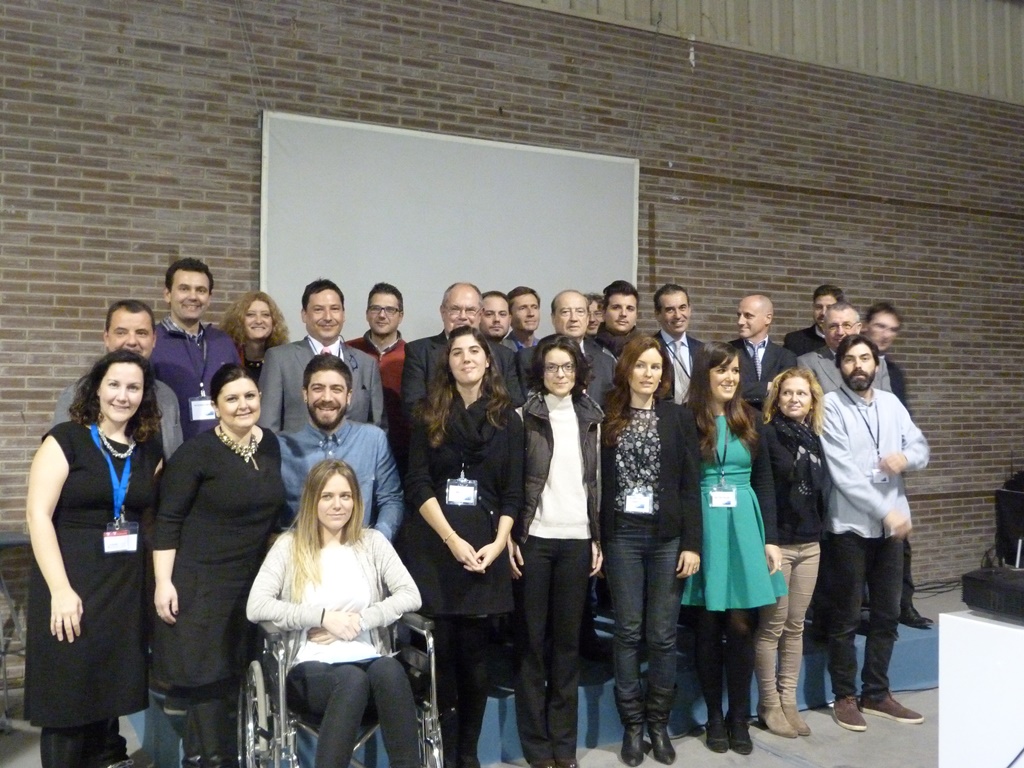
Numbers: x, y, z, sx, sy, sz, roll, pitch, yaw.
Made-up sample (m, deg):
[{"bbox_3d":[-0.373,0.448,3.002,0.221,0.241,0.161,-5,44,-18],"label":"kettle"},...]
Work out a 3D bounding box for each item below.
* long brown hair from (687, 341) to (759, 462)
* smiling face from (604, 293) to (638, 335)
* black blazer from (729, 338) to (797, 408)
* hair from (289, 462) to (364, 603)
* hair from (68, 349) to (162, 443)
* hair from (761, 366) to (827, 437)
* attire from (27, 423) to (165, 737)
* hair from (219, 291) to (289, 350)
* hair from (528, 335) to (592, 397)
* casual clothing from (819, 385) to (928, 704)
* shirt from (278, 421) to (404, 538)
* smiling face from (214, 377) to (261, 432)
[{"bbox_3d":[0.886,0.074,4.360,0.300,0.520,0.270,0,-1,-25],"label":"long brown hair"},{"bbox_3d":[0.513,-0.328,4.850,0.160,0.205,0.160,0,0,-3],"label":"smiling face"},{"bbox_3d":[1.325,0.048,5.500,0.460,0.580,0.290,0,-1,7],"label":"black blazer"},{"bbox_3d":[-0.570,0.447,3.180,0.230,0.420,0.250,0,-1,-12],"label":"hair"},{"bbox_3d":[-1.287,0.037,3.360,0.295,0.310,0.250,0,0,-27],"label":"hair"},{"bbox_3d":[1.233,0.072,4.520,0.270,0.290,0.250,0,-1,6],"label":"hair"},{"bbox_3d":[-1.361,0.596,3.360,0.420,0.950,0.310,0,-1,-28],"label":"attire"},{"bbox_3d":[-1.186,-0.291,4.750,0.310,0.270,0.250,0,-1,-16],"label":"hair"},{"bbox_3d":[0.186,-0.069,4.060,0.245,0.255,0.250,0,-1,-3],"label":"hair"},{"bbox_3d":[1.648,0.700,4.720,0.460,1.420,0.380,0,-1,-12],"label":"casual clothing"},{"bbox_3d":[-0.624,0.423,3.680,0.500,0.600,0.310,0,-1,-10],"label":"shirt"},{"bbox_3d":[-0.896,0.067,3.380,0.148,0.185,0.140,-5,-1,-27],"label":"smiling face"}]

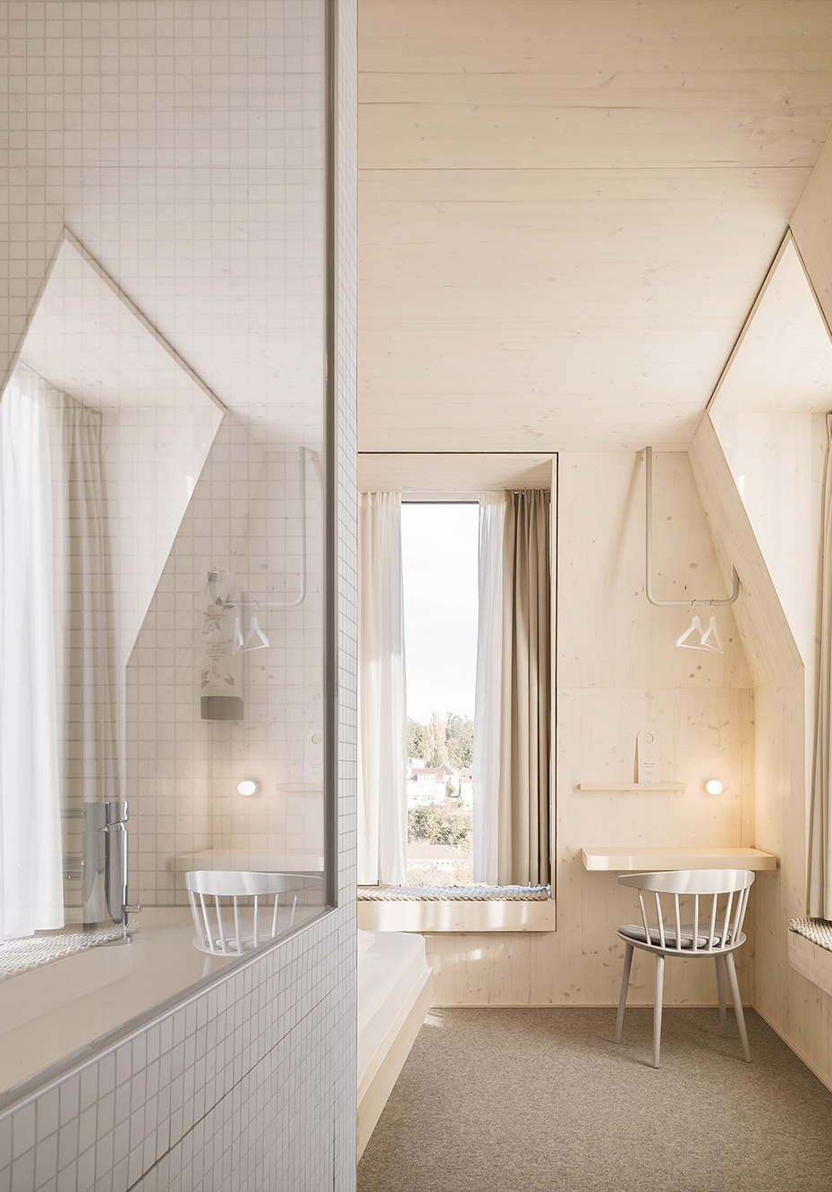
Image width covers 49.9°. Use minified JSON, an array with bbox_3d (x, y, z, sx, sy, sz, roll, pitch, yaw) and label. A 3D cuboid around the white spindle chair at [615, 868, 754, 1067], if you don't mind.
[{"bbox_3d":[1.100,1.492,3.660,0.530,0.735,0.485,1,-9,-7],"label":"white spindle chair"}]

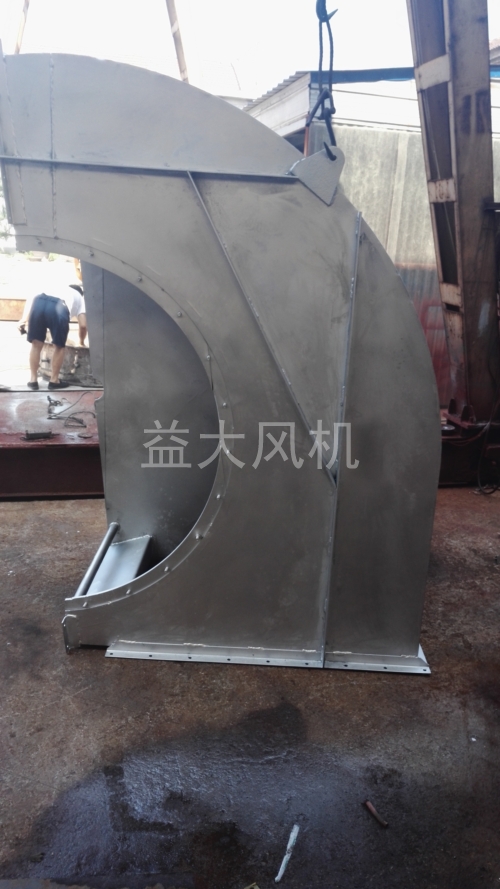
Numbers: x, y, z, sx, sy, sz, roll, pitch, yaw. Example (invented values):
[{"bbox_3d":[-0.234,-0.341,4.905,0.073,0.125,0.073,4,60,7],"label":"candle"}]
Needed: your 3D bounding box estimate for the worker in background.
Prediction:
[{"bbox_3d":[-2.101,-1.204,6.885,0.640,1.110,0.880,4,18,7],"label":"worker in background"}]

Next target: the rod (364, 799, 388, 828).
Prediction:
[{"bbox_3d":[0.365,1.063,1.832,0.014,0.014,0.099,-8,20,-26],"label":"rod"}]

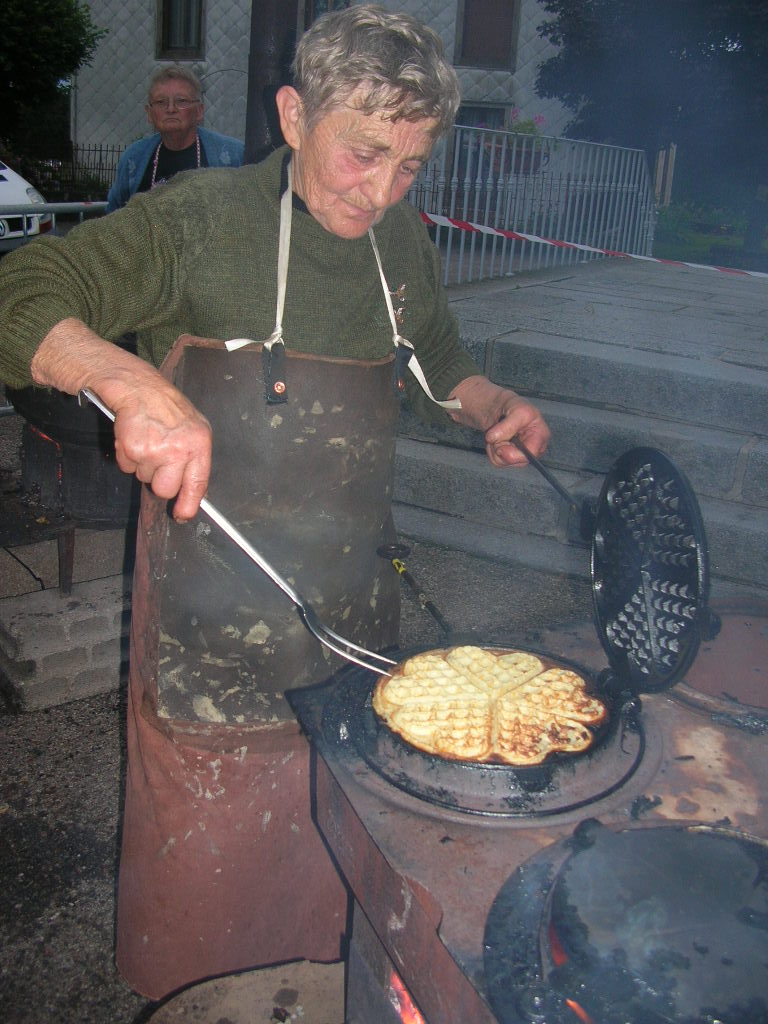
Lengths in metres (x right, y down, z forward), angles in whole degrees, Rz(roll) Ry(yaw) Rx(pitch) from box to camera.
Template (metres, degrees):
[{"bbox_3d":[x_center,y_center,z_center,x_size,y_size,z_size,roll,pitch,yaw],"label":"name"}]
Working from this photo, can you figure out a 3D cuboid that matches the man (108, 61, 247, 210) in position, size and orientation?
[{"bbox_3d":[-0.752,-0.692,3.679,0.540,1.650,0.360,5,18,-2],"label":"man"}]

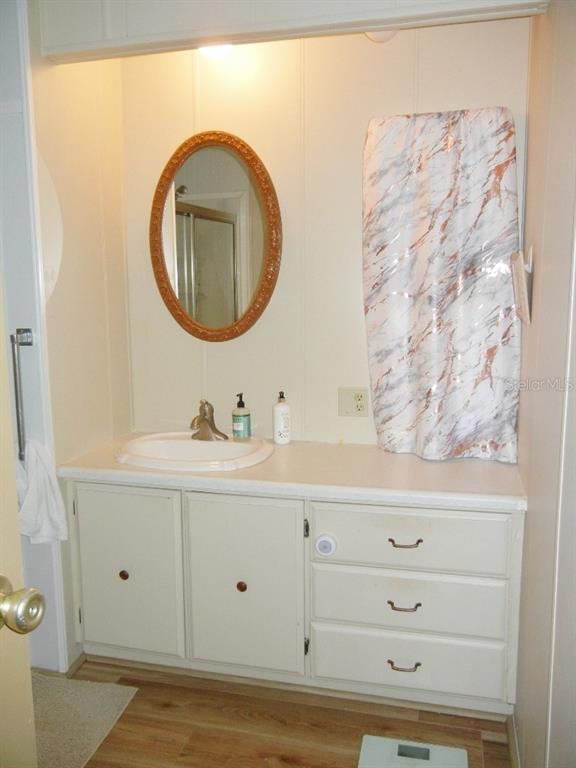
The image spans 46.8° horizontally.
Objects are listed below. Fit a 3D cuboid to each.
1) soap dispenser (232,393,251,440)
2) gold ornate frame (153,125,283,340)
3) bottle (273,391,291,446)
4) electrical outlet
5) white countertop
[{"bbox_3d":[-0.180,0.127,2.586,0.068,0.181,0.068,0,7,0],"label":"soap dispenser"},{"bbox_3d":[-0.282,-0.559,2.566,0.539,0.796,0.035,2,8,14],"label":"gold ornate frame"},{"bbox_3d":[-0.023,0.129,2.576,0.065,0.198,0.065,-1,7,-8],"label":"bottle"},{"bbox_3d":[0.249,0.069,2.528,0.115,0.115,0.008,2,8,14],"label":"electrical outlet"},{"bbox_3d":[0.021,0.282,2.321,1.509,0.040,0.570,2,8,14],"label":"white countertop"}]

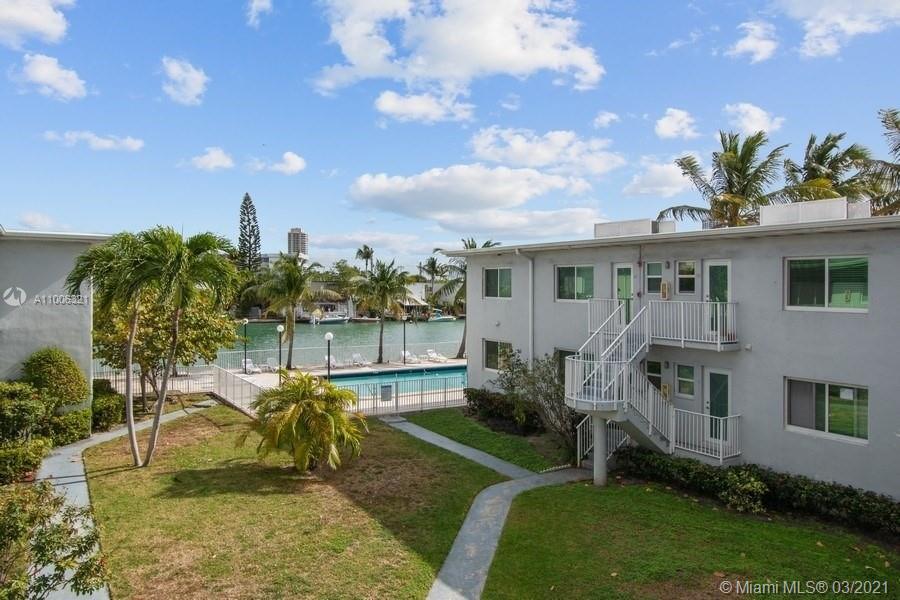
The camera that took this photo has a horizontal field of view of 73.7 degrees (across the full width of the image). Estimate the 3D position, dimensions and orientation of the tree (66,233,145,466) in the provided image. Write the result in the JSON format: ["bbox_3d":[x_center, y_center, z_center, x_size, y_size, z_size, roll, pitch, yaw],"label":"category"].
[{"bbox_3d":[-9.260,1.431,16.329,2.450,6.200,2.600,0,1,0],"label":"tree"}]

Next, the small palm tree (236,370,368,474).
[{"bbox_3d":[-3.978,3.341,16.288,3.200,2.426,3.000,0,1,0],"label":"small palm tree"}]

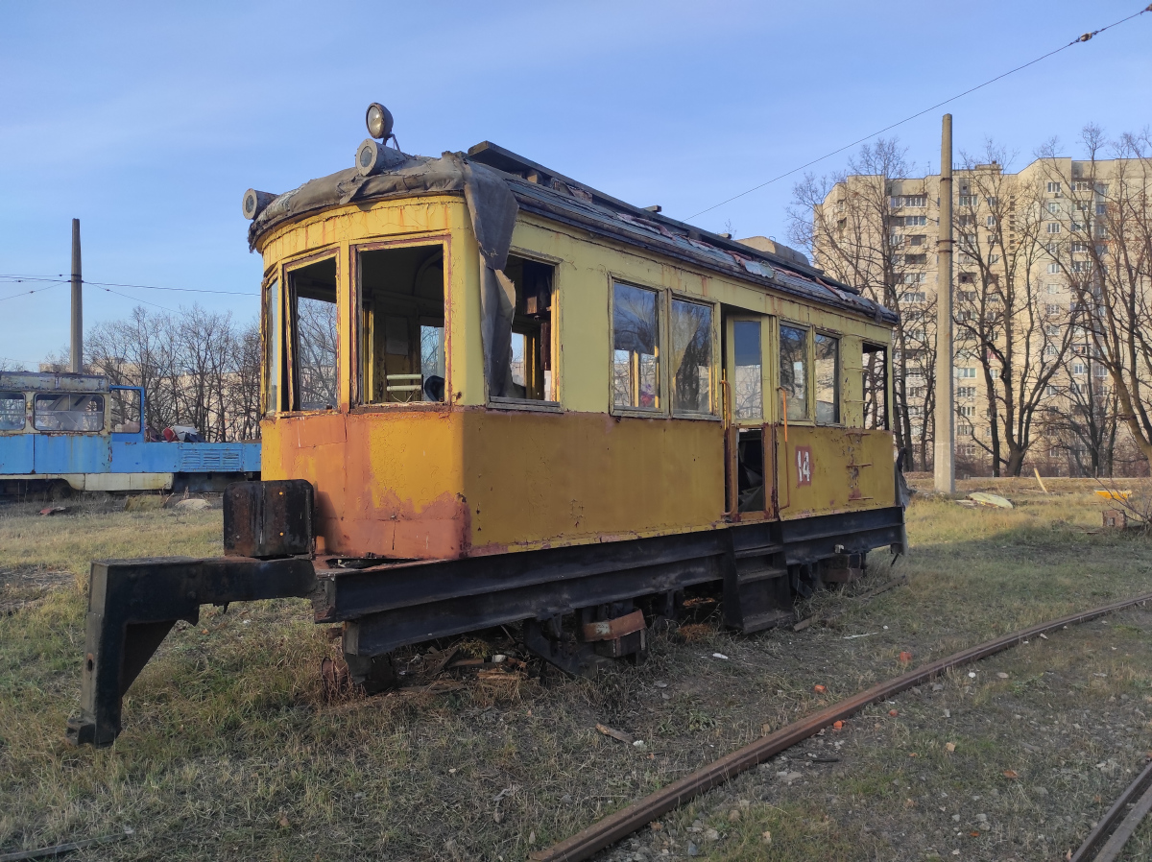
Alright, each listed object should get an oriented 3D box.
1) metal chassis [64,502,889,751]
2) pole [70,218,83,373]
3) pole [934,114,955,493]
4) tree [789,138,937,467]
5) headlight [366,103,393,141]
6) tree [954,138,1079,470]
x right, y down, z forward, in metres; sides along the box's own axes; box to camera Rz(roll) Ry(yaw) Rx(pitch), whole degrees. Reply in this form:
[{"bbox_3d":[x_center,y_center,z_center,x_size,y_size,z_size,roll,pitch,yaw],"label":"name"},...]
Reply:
[{"bbox_3d":[0.284,1.381,8.107,2.400,1.050,9.500,-2,-3,42],"label":"metal chassis"},{"bbox_3d":[-18.314,-3.060,30.500,0.480,9.520,0.480,1,-1,0],"label":"pole"},{"bbox_3d":[9.803,-3.366,22.000,0.510,10.030,0.510,1,-1,0],"label":"pole"},{"bbox_3d":[14.871,-6.529,43.000,7.600,17.180,7.000,1,-1,0],"label":"tree"},{"bbox_3d":[-1.477,-2.328,6.250,0.265,0.270,0.180,0,11,42],"label":"headlight"},{"bbox_3d":[22.716,-6.331,43.000,6.400,17.180,6.000,1,-1,0],"label":"tree"}]

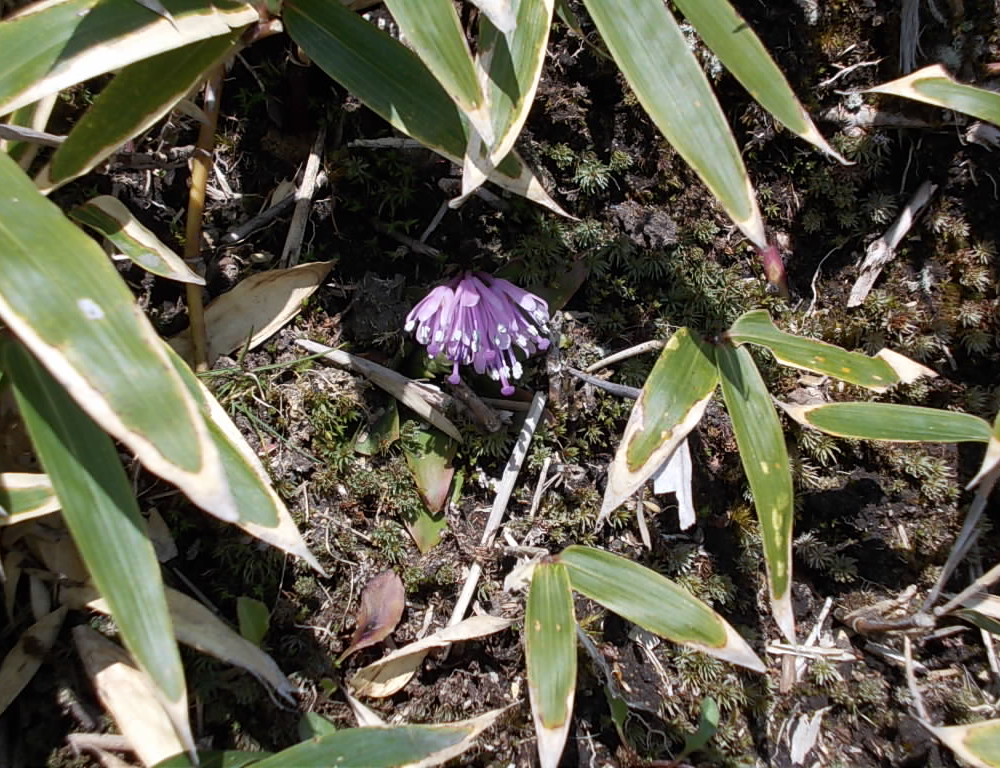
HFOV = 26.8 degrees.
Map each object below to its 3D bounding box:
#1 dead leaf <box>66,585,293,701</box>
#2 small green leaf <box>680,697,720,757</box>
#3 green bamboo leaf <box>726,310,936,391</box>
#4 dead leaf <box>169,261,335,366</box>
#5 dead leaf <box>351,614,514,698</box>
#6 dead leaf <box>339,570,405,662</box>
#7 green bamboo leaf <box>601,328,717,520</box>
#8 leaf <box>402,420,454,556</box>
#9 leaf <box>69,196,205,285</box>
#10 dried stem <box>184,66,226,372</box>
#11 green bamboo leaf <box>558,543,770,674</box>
[{"bbox_3d":[-0.095,0.077,0.624,0.074,0.014,0.020,26,60,2],"label":"dead leaf"},{"bbox_3d":[0.066,0.114,0.695,0.011,0.025,0.005,25,24,13],"label":"small green leaf"},{"bbox_3d":[0.104,-0.011,0.661,0.067,0.011,0.017,10,57,-4],"label":"green bamboo leaf"},{"bbox_3d":[-0.090,-0.026,0.762,0.070,0.011,0.022,-27,66,-4],"label":"dead leaf"},{"bbox_3d":[-0.022,0.091,0.703,0.059,0.011,0.014,-23,63,-5],"label":"dead leaf"},{"bbox_3d":[-0.038,0.070,0.629,0.015,0.007,0.030,24,75,15],"label":"dead leaf"},{"bbox_3d":[0.054,0.015,0.719,0.022,0.010,0.076,31,84,17],"label":"green bamboo leaf"},{"bbox_3d":[-0.022,0.033,0.655,0.015,0.009,0.045,-2,66,-1],"label":"leaf"},{"bbox_3d":[-0.127,-0.049,0.735,0.054,0.009,0.015,29,54,0],"label":"leaf"},{"bbox_3d":[-0.100,-0.053,0.718,0.008,0.127,0.006,6,39,-4],"label":"dried stem"},{"bbox_3d":[0.054,0.076,0.695,0.078,0.010,0.018,29,63,0],"label":"green bamboo leaf"}]

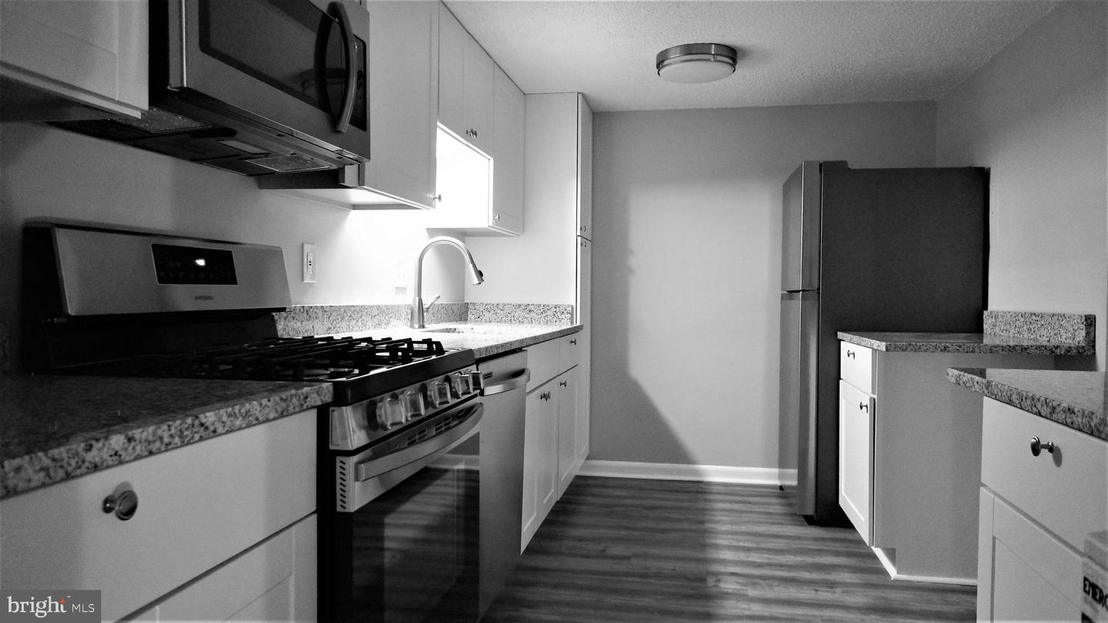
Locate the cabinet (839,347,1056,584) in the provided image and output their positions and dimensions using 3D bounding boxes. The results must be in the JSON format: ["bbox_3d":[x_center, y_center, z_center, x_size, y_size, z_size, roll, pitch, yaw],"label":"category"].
[{"bbox_3d":[1.572,0.576,2.921,0.620,0.887,0.571,1,1,11],"label":"cabinet"}]

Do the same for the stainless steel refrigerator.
[{"bbox_3d":[1.611,0.153,3.590,0.784,1.707,0.717,1,1,11],"label":"stainless steel refrigerator"}]

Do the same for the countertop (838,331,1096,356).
[{"bbox_3d":[1.537,0.119,2.769,0.640,0.031,0.815,1,1,11],"label":"countertop"}]

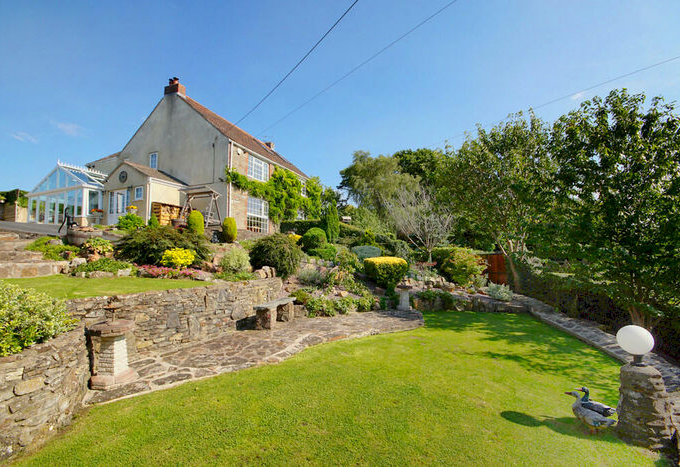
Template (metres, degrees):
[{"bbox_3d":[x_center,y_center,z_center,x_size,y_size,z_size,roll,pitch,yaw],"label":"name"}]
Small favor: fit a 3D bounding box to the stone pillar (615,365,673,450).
[{"bbox_3d":[2.713,1.500,2.616,0.320,0.610,0.270,1,-5,-19],"label":"stone pillar"}]

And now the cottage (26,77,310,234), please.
[{"bbox_3d":[-10.600,-4.400,21.800,11.600,9.600,13.800,0,-1,19],"label":"cottage"}]

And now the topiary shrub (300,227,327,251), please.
[{"bbox_3d":[-0.936,0.209,10.500,0.920,0.860,0.920,0,-5,0],"label":"topiary shrub"}]

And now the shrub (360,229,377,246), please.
[{"bbox_3d":[1.243,0.197,12.500,0.660,0.800,0.640,-1,-4,0],"label":"shrub"}]

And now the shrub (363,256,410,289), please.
[{"bbox_3d":[1.419,1.232,9.100,1.300,1.030,1.120,-1,-4,0],"label":"shrub"}]

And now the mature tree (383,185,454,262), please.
[{"bbox_3d":[3.014,-0.307,11.200,2.700,3.100,2.600,1,-1,-6],"label":"mature tree"}]

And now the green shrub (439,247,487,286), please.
[{"bbox_3d":[4.032,1.086,9.600,1.420,1.250,1.300,1,-1,-6],"label":"green shrub"}]

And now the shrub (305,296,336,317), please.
[{"bbox_3d":[-0.508,1.902,7.600,0.820,0.520,0.620,-1,-4,0],"label":"shrub"}]

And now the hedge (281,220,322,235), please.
[{"bbox_3d":[-2.138,-0.278,16.200,2.600,0.950,0.900,-1,-5,14],"label":"hedge"}]

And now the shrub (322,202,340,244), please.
[{"bbox_3d":[-0.396,-0.582,14.000,0.791,2.029,0.791,0,-5,0],"label":"shrub"}]

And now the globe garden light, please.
[{"bbox_3d":[2.651,1.003,2.616,0.243,0.335,0.243,0,-5,0],"label":"globe garden light"}]

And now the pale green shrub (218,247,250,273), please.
[{"bbox_3d":[-3.195,0.822,8.900,0.918,0.851,0.918,0,-5,0],"label":"pale green shrub"}]

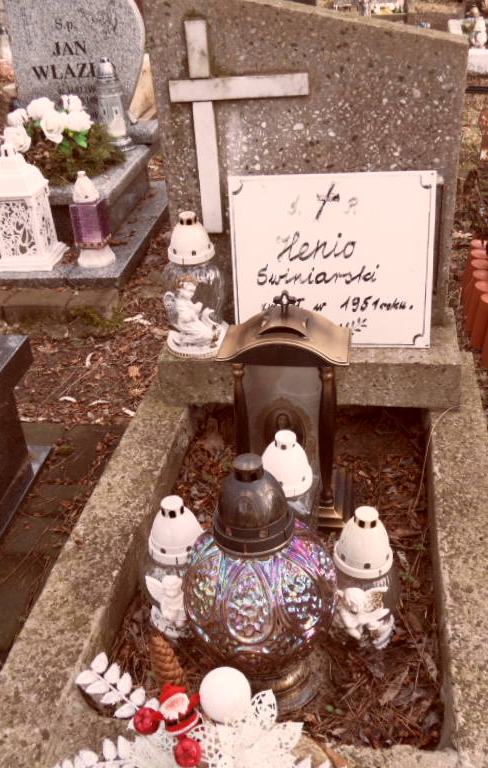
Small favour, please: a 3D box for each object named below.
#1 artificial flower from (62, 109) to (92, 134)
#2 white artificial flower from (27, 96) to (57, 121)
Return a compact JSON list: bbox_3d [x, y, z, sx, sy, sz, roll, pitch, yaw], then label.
[{"bbox_3d":[-0.580,-0.915,2.474,0.105,0.085,0.100,0,34,4],"label":"artificial flower"},{"bbox_3d":[-0.713,-0.970,2.500,0.105,0.085,0.095,2,32,11],"label":"white artificial flower"}]

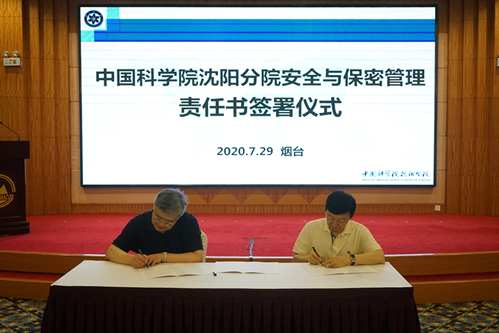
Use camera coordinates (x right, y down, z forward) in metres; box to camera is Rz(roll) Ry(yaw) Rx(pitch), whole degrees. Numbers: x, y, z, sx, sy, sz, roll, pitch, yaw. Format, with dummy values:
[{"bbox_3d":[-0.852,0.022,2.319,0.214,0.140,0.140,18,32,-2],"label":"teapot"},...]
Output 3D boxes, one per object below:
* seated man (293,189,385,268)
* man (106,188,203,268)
[{"bbox_3d":[0.575,0.766,3.535,0.580,1.220,0.720,1,3,12],"label":"seated man"},{"bbox_3d":[-0.610,0.766,3.535,0.610,1.220,0.720,0,3,8],"label":"man"}]

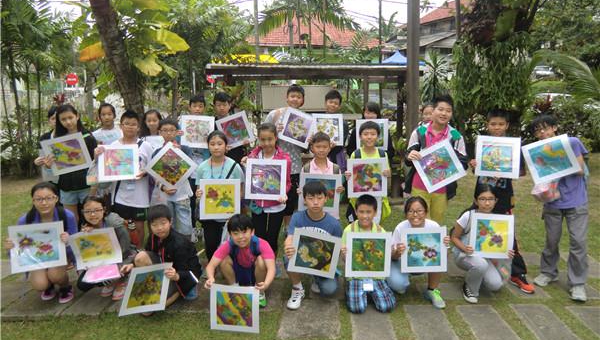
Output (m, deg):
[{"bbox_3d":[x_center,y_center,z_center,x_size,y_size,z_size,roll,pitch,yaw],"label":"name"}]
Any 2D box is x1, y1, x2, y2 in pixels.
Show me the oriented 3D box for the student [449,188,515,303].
[{"bbox_3d":[1.428,0.565,3.318,0.440,0.920,0.500,-5,11,-24],"label":"student"}]

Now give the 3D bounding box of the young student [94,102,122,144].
[{"bbox_3d":[-1.874,0.079,4.164,0.380,1.489,0.270,-2,9,-11],"label":"young student"}]

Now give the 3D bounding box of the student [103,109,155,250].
[{"bbox_3d":[-1.435,0.196,3.610,0.480,1.427,0.400,-2,9,-11],"label":"student"}]

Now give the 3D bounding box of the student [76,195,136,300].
[{"bbox_3d":[-1.506,0.604,3.361,0.450,0.828,0.500,-2,10,-8],"label":"student"}]

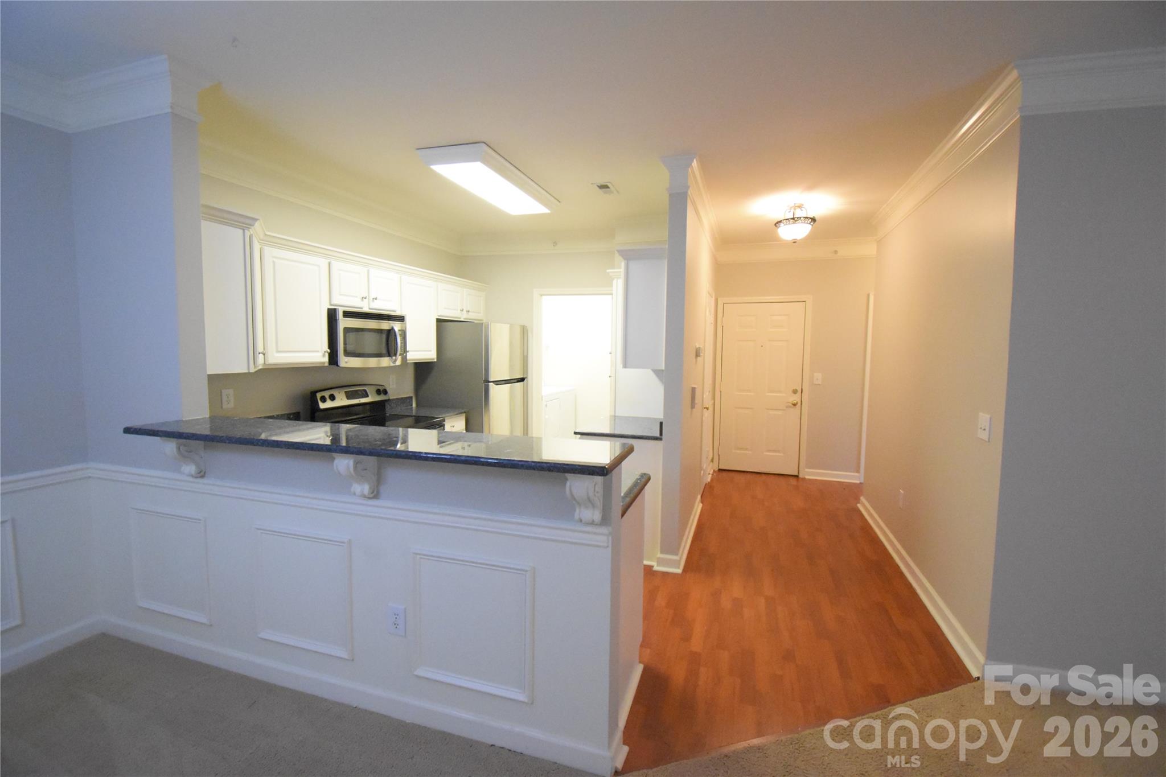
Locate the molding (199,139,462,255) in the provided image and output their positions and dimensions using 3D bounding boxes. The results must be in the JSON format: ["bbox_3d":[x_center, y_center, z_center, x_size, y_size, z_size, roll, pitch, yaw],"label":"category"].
[{"bbox_3d":[-1.777,-1.423,3.923,0.066,0.202,2.854,2,5,19],"label":"molding"}]

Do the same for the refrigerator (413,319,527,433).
[{"bbox_3d":[-1.074,0.233,4.827,0.835,1.713,0.754,2,5,19],"label":"refrigerator"}]

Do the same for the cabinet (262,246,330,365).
[{"bbox_3d":[-2.009,-0.521,3.225,0.319,0.750,0.490,2,5,18],"label":"cabinet"}]

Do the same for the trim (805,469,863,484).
[{"bbox_3d":[2.911,1.026,5.671,0.590,0.100,0.030,2,5,18],"label":"trim"}]

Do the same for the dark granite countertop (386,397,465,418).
[{"bbox_3d":[-1.432,0.182,4.283,0.607,0.159,0.466,2,5,19],"label":"dark granite countertop"}]

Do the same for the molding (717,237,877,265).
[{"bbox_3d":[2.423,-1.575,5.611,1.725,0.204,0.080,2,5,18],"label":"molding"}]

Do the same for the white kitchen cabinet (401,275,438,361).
[{"bbox_3d":[-1.544,-0.620,4.255,0.327,0.770,0.456,2,5,19],"label":"white kitchen cabinet"}]

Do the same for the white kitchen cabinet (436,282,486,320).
[{"bbox_3d":[-1.385,-0.879,5.077,0.319,0.325,0.930,2,5,18],"label":"white kitchen cabinet"}]

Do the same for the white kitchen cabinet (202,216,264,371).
[{"bbox_3d":[-1.993,-0.487,2.627,0.577,0.771,0.476,2,5,19],"label":"white kitchen cabinet"}]

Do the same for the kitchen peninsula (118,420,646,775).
[{"bbox_3d":[-0.811,0.747,2.193,2.141,1.140,0.869,2,5,18],"label":"kitchen peninsula"}]

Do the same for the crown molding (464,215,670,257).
[{"bbox_3d":[-0.244,-1.528,4.991,2.495,0.204,0.310,2,5,18],"label":"crown molding"}]

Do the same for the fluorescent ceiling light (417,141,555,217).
[{"bbox_3d":[-0.595,-1.440,3.469,0.462,0.086,1.230,2,5,19],"label":"fluorescent ceiling light"}]

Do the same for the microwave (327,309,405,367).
[{"bbox_3d":[-1.772,-0.388,3.817,0.406,0.409,0.751,2,5,18],"label":"microwave"}]

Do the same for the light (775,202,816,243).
[{"bbox_3d":[1.732,-1.353,3.951,0.318,0.321,0.314,2,5,19],"label":"light"}]

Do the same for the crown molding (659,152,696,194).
[{"bbox_3d":[0.592,-1.344,3.045,0.225,0.209,0.061,2,5,19],"label":"crown molding"}]

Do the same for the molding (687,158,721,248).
[{"bbox_3d":[1.159,-1.487,4.443,0.061,0.207,3.056,2,5,19],"label":"molding"}]

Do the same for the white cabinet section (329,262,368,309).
[{"bbox_3d":[-1.842,-0.744,3.553,0.330,0.330,0.380,1,4,19],"label":"white cabinet section"}]

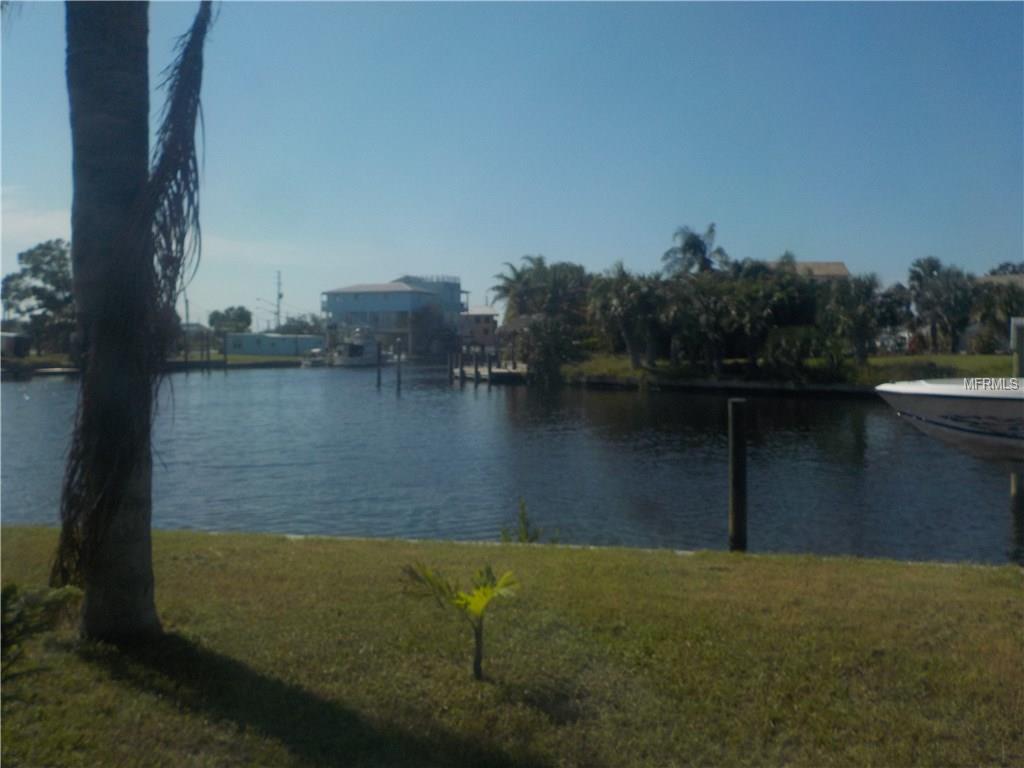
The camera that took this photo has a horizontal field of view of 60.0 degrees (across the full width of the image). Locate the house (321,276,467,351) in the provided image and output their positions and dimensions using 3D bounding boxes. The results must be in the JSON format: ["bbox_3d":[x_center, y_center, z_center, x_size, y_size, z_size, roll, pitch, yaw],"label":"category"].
[{"bbox_3d":[-16.156,-9.203,121.000,15.500,10.400,12.500,1,2,20],"label":"house"}]

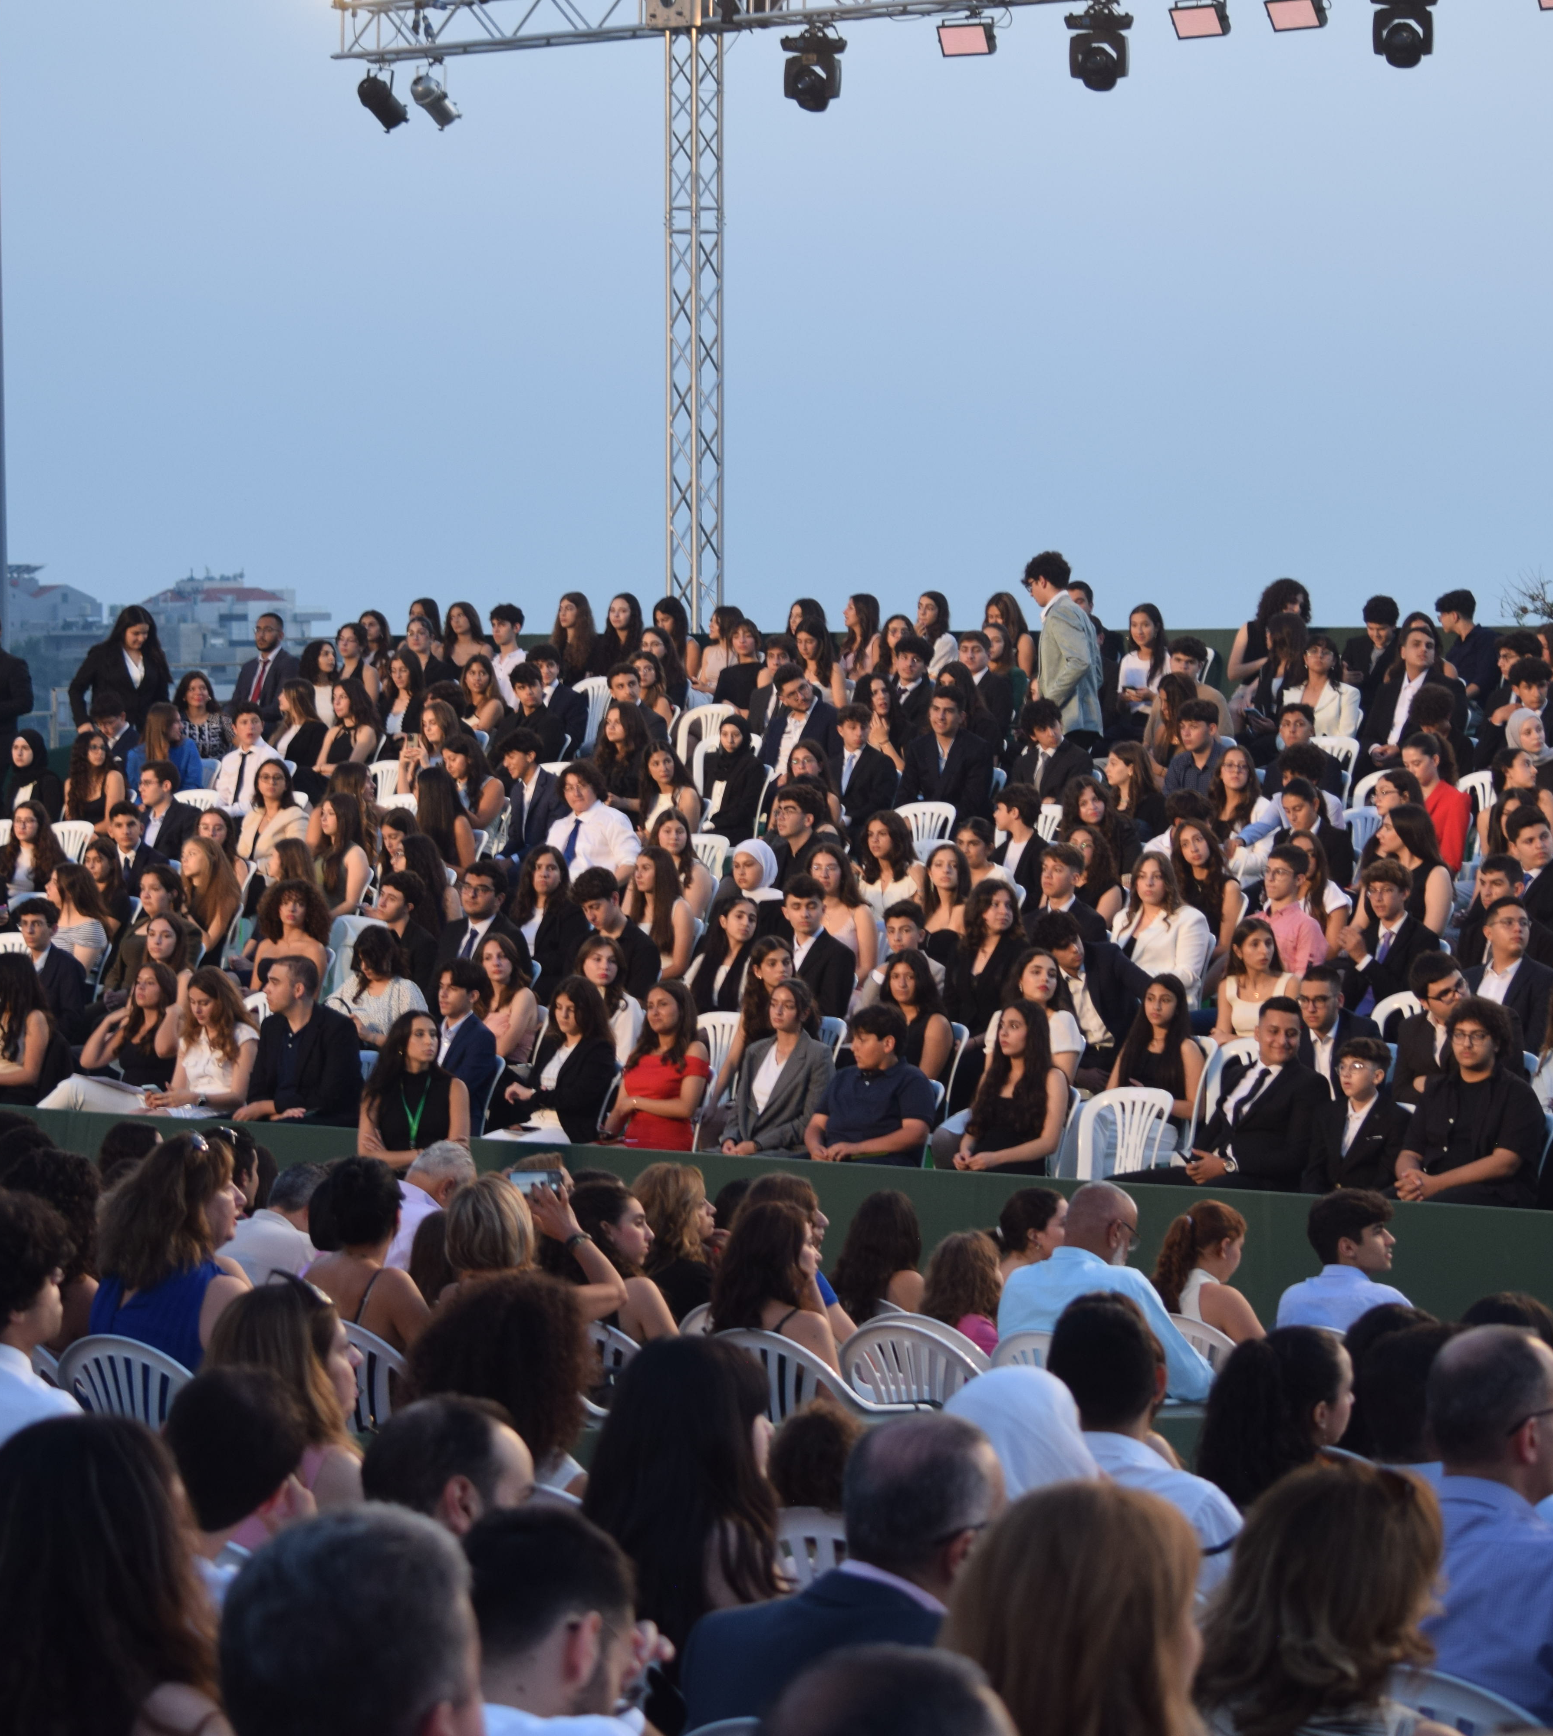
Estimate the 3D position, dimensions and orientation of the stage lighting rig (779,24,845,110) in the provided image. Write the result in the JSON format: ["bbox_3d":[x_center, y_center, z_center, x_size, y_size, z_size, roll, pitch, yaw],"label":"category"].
[{"bbox_3d":[0.225,-5.037,37.400,0.370,0.510,0.300,1,3,28],"label":"stage lighting rig"}]

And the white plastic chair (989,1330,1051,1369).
[{"bbox_3d":[0.903,1.667,16.300,0.560,0.810,0.560,1,3,38],"label":"white plastic chair"}]

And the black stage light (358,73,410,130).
[{"bbox_3d":[-2.635,-5.142,39.800,0.280,0.460,0.280,-41,15,-15],"label":"black stage light"}]

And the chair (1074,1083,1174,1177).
[{"bbox_3d":[1.147,1.226,21.650,0.460,0.850,0.520,1,3,38],"label":"chair"}]

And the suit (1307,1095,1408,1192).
[{"bbox_3d":[2.176,1.079,22.300,0.370,0.500,0.280,0,1,35],"label":"suit"}]

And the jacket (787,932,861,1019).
[{"bbox_3d":[0.168,0.579,27.200,0.310,0.600,0.430,-2,2,-45],"label":"jacket"}]

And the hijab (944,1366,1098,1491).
[{"bbox_3d":[0.368,0.928,8.900,0.280,0.370,0.300,1,3,41],"label":"hijab"}]

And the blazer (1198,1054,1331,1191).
[{"bbox_3d":[1.726,0.941,21.100,0.500,0.580,0.420,1,3,40],"label":"blazer"}]

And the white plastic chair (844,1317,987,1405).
[{"bbox_3d":[0.455,1.497,14.505,0.570,0.820,0.560,1,3,41],"label":"white plastic chair"}]

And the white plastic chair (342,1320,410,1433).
[{"bbox_3d":[-0.823,1.395,13.600,0.550,0.800,0.570,-2,2,-45],"label":"white plastic chair"}]

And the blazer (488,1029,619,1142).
[{"bbox_3d":[-0.953,0.958,25.600,0.380,0.550,0.430,-1,2,-42],"label":"blazer"}]

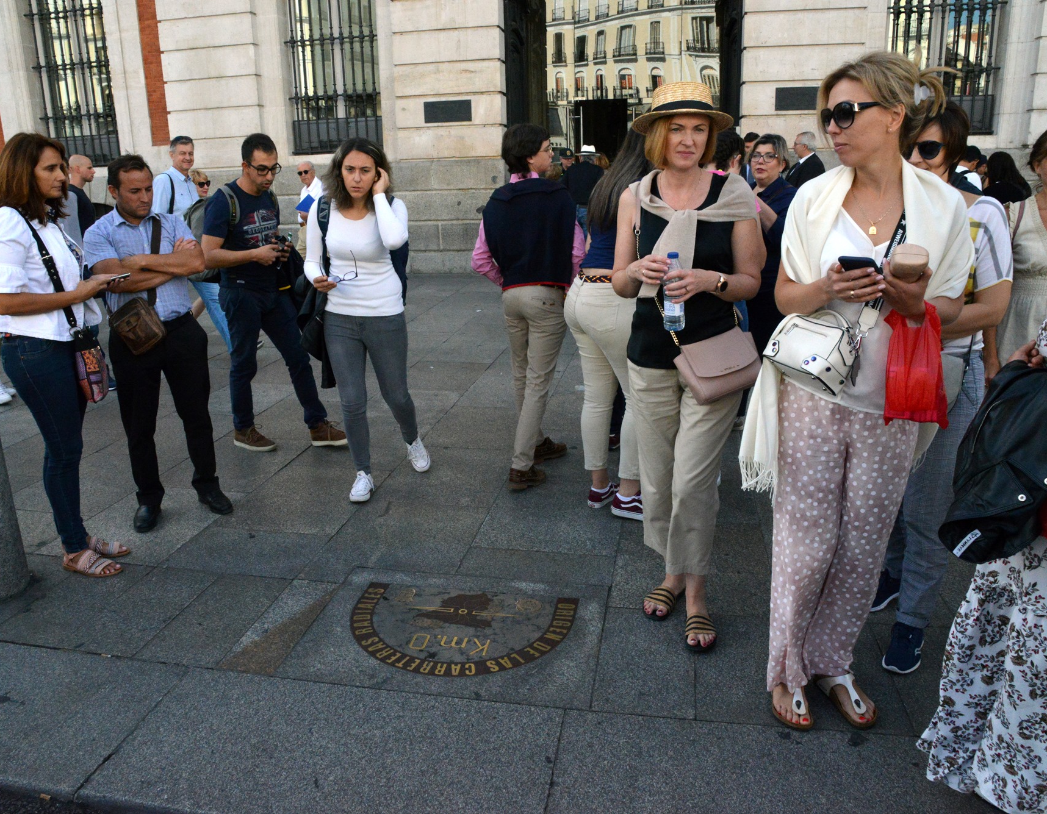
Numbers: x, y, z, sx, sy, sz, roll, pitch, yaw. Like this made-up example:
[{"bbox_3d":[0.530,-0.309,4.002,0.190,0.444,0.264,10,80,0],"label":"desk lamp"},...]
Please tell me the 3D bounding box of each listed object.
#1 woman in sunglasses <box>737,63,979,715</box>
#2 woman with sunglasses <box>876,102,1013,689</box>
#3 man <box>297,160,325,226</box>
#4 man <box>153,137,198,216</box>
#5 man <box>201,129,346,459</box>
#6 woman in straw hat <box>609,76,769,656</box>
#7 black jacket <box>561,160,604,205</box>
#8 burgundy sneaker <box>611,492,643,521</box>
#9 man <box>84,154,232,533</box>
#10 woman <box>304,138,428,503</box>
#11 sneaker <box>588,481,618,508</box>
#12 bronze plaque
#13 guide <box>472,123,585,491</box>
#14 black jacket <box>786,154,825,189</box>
[{"bbox_3d":[0.833,0.016,2.106,0.560,1.730,0.420,0,15,6],"label":"woman in sunglasses"},{"bbox_3d":[1.228,-0.067,2.500,0.500,1.650,0.420,8,18,31],"label":"woman with sunglasses"},{"bbox_3d":[-2.103,-1.646,8.330,0.500,1.680,0.380,6,18,25],"label":"man"},{"bbox_3d":[-2.621,-1.180,6.365,0.400,1.790,0.500,7,18,26],"label":"man"},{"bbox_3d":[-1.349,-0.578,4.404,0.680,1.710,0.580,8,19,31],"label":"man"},{"bbox_3d":[0.520,-0.107,2.553,0.480,1.720,0.400,3,16,15],"label":"woman in straw hat"},{"bbox_3d":[0.710,-2.677,9.700,0.540,0.600,0.320,1,16,8],"label":"black jacket"},{"bbox_3d":[0.541,0.443,3.620,0.265,0.100,0.100,5,17,23],"label":"burgundy sneaker"},{"bbox_3d":[-1.588,-0.295,3.533,0.540,1.590,0.420,-9,17,-27],"label":"man"},{"bbox_3d":[-0.689,-0.434,3.872,0.570,1.630,0.500,-3,16,-8],"label":"woman"},{"bbox_3d":[0.397,0.366,3.785,0.100,0.105,0.275,11,20,34],"label":"sneaker"},{"bbox_3d":[-0.230,0.758,2.743,0.783,0.025,0.525,2,17,10],"label":"bronze plaque"},{"bbox_3d":[0.054,-0.471,3.881,0.520,1.670,0.380,7,17,27],"label":"guide"},{"bbox_3d":[2.521,-1.852,7.256,0.360,0.740,0.500,-5,16,-11],"label":"black jacket"}]

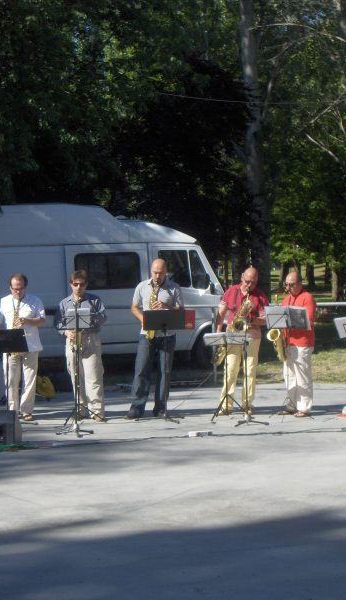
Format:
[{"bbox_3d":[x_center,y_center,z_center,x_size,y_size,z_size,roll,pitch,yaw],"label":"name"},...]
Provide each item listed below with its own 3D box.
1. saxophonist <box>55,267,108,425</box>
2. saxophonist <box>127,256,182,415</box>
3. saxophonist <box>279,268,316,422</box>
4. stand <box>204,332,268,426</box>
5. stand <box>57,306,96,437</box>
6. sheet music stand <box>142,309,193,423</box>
[{"bbox_3d":[-1.043,0.513,16.120,0.570,1.700,0.450,-1,2,-3],"label":"saxophonist"},{"bbox_3d":[-0.208,0.426,15.950,0.610,1.780,0.480,-1,1,1],"label":"saxophonist"},{"bbox_3d":[1.448,0.483,16.271,0.500,1.650,0.400,0,3,38],"label":"saxophonist"},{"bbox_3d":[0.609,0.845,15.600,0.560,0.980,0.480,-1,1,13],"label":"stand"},{"bbox_3d":[-1.028,0.721,15.300,0.520,1.280,0.460,-1,1,3],"label":"stand"},{"bbox_3d":[-0.062,0.727,16.028,0.540,1.240,0.480,-1,2,0],"label":"sheet music stand"}]

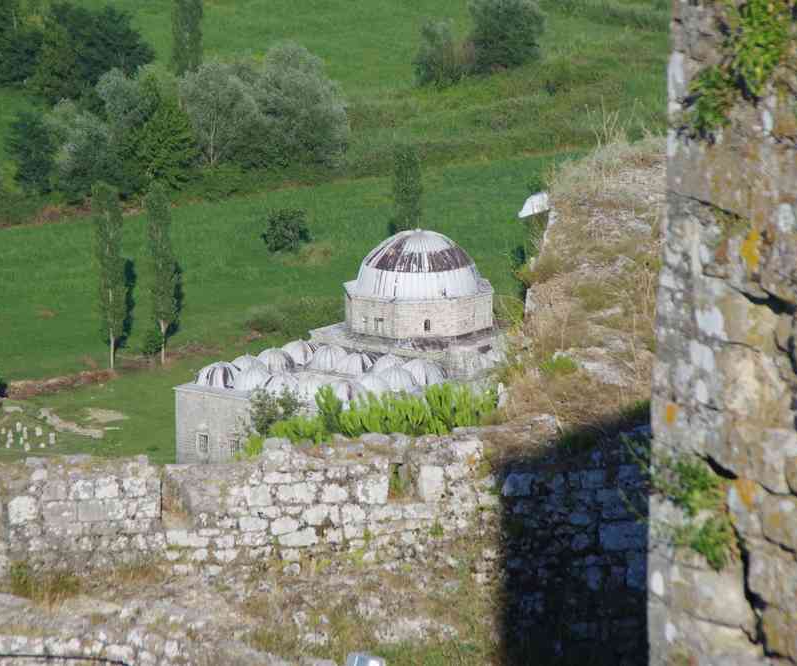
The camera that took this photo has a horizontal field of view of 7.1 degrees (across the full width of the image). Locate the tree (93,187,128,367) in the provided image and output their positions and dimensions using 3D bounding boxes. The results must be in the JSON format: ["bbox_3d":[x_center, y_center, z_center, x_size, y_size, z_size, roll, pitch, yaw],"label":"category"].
[{"bbox_3d":[-24.986,-4.904,556.754,2.603,16.443,2.603,-2,12,0],"label":"tree"}]

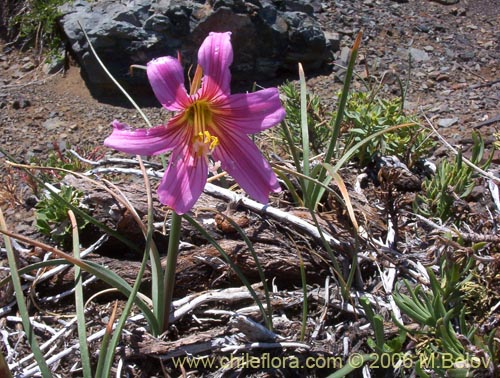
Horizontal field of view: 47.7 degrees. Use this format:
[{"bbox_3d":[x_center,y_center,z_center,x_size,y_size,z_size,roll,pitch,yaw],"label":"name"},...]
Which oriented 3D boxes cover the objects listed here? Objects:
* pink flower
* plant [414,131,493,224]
[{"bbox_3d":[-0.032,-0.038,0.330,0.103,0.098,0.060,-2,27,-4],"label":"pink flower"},{"bbox_3d":[0.223,-0.013,0.620,0.084,0.084,0.078,0,27,0],"label":"plant"}]

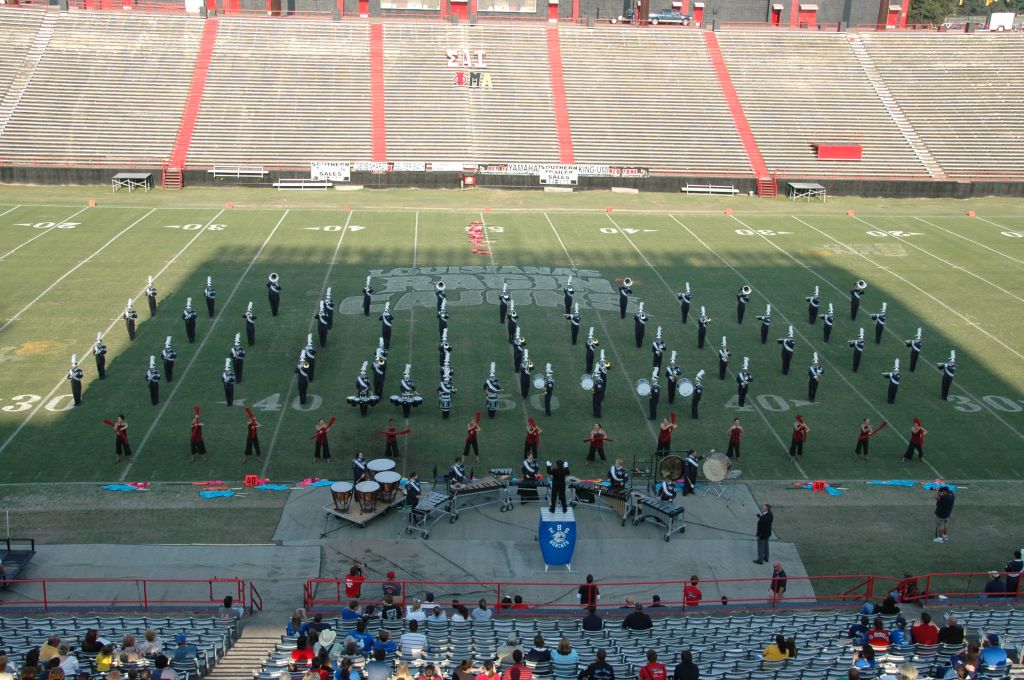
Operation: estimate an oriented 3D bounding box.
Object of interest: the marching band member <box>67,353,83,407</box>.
[{"bbox_3d":[-16.332,1.516,42.571,0.600,2.040,0.580,-1,17,-9],"label":"marching band member"}]

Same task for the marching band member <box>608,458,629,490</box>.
[{"bbox_3d":[3.424,4.607,36.359,0.620,1.717,0.500,4,17,8],"label":"marching band member"}]

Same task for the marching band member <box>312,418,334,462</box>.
[{"bbox_3d":[-6.550,3.460,39.277,0.780,1.635,0.480,-1,17,-9],"label":"marching band member"}]

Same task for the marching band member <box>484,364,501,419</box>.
[{"bbox_3d":[-0.724,1.921,42.736,0.650,2.120,0.750,0,17,-4],"label":"marching band member"}]

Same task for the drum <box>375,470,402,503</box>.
[{"bbox_3d":[-3.856,4.648,35.366,0.800,0.800,0.800,0,17,-4],"label":"drum"}]

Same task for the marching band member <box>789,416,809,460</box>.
[{"bbox_3d":[10.028,3.411,39.702,0.700,1.686,0.500,-4,18,-18],"label":"marching band member"}]

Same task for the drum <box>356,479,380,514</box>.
[{"bbox_3d":[-4.422,4.795,34.731,0.770,0.780,0.770,0,17,-4],"label":"drum"}]

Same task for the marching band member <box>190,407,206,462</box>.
[{"bbox_3d":[-10.696,3.229,38.514,0.600,1.920,0.500,0,17,-4],"label":"marching band member"}]

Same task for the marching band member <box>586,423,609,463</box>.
[{"bbox_3d":[2.956,3.527,39.054,0.850,1.514,0.500,0,17,-4],"label":"marching band member"}]

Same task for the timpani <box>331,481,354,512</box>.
[{"bbox_3d":[-5.236,4.855,35.141,0.660,0.800,0.660,1,17,0],"label":"timpani"}]

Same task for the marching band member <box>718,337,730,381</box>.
[{"bbox_3d":[8.853,0.764,47.228,0.500,1.898,0.480,-1,17,-9],"label":"marching band member"}]

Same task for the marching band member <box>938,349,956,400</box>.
[{"bbox_3d":[17.373,1.403,45.391,0.620,2.080,0.440,0,17,-4],"label":"marching band member"}]

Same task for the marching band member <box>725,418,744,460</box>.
[{"bbox_3d":[7.760,3.403,39.340,0.580,1.660,0.400,0,17,-4],"label":"marching band member"}]

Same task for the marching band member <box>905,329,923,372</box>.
[{"bbox_3d":[17.283,0.446,48.791,0.680,1.957,0.480,0,17,-4],"label":"marching band member"}]

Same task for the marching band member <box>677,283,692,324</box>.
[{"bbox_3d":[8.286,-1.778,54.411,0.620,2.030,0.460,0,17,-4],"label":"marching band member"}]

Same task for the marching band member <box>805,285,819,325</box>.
[{"bbox_3d":[14.970,-1.784,56.527,0.742,1.978,0.515,0,17,-4],"label":"marching band member"}]

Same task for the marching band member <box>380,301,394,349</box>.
[{"bbox_3d":[-5.447,-0.585,49.713,0.640,2.100,0.600,0,17,-4],"label":"marching band member"}]

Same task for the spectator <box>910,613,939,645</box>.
[{"bbox_3d":[8.892,6.448,24.925,0.570,1.280,0.760,-1,17,-7],"label":"spectator"}]

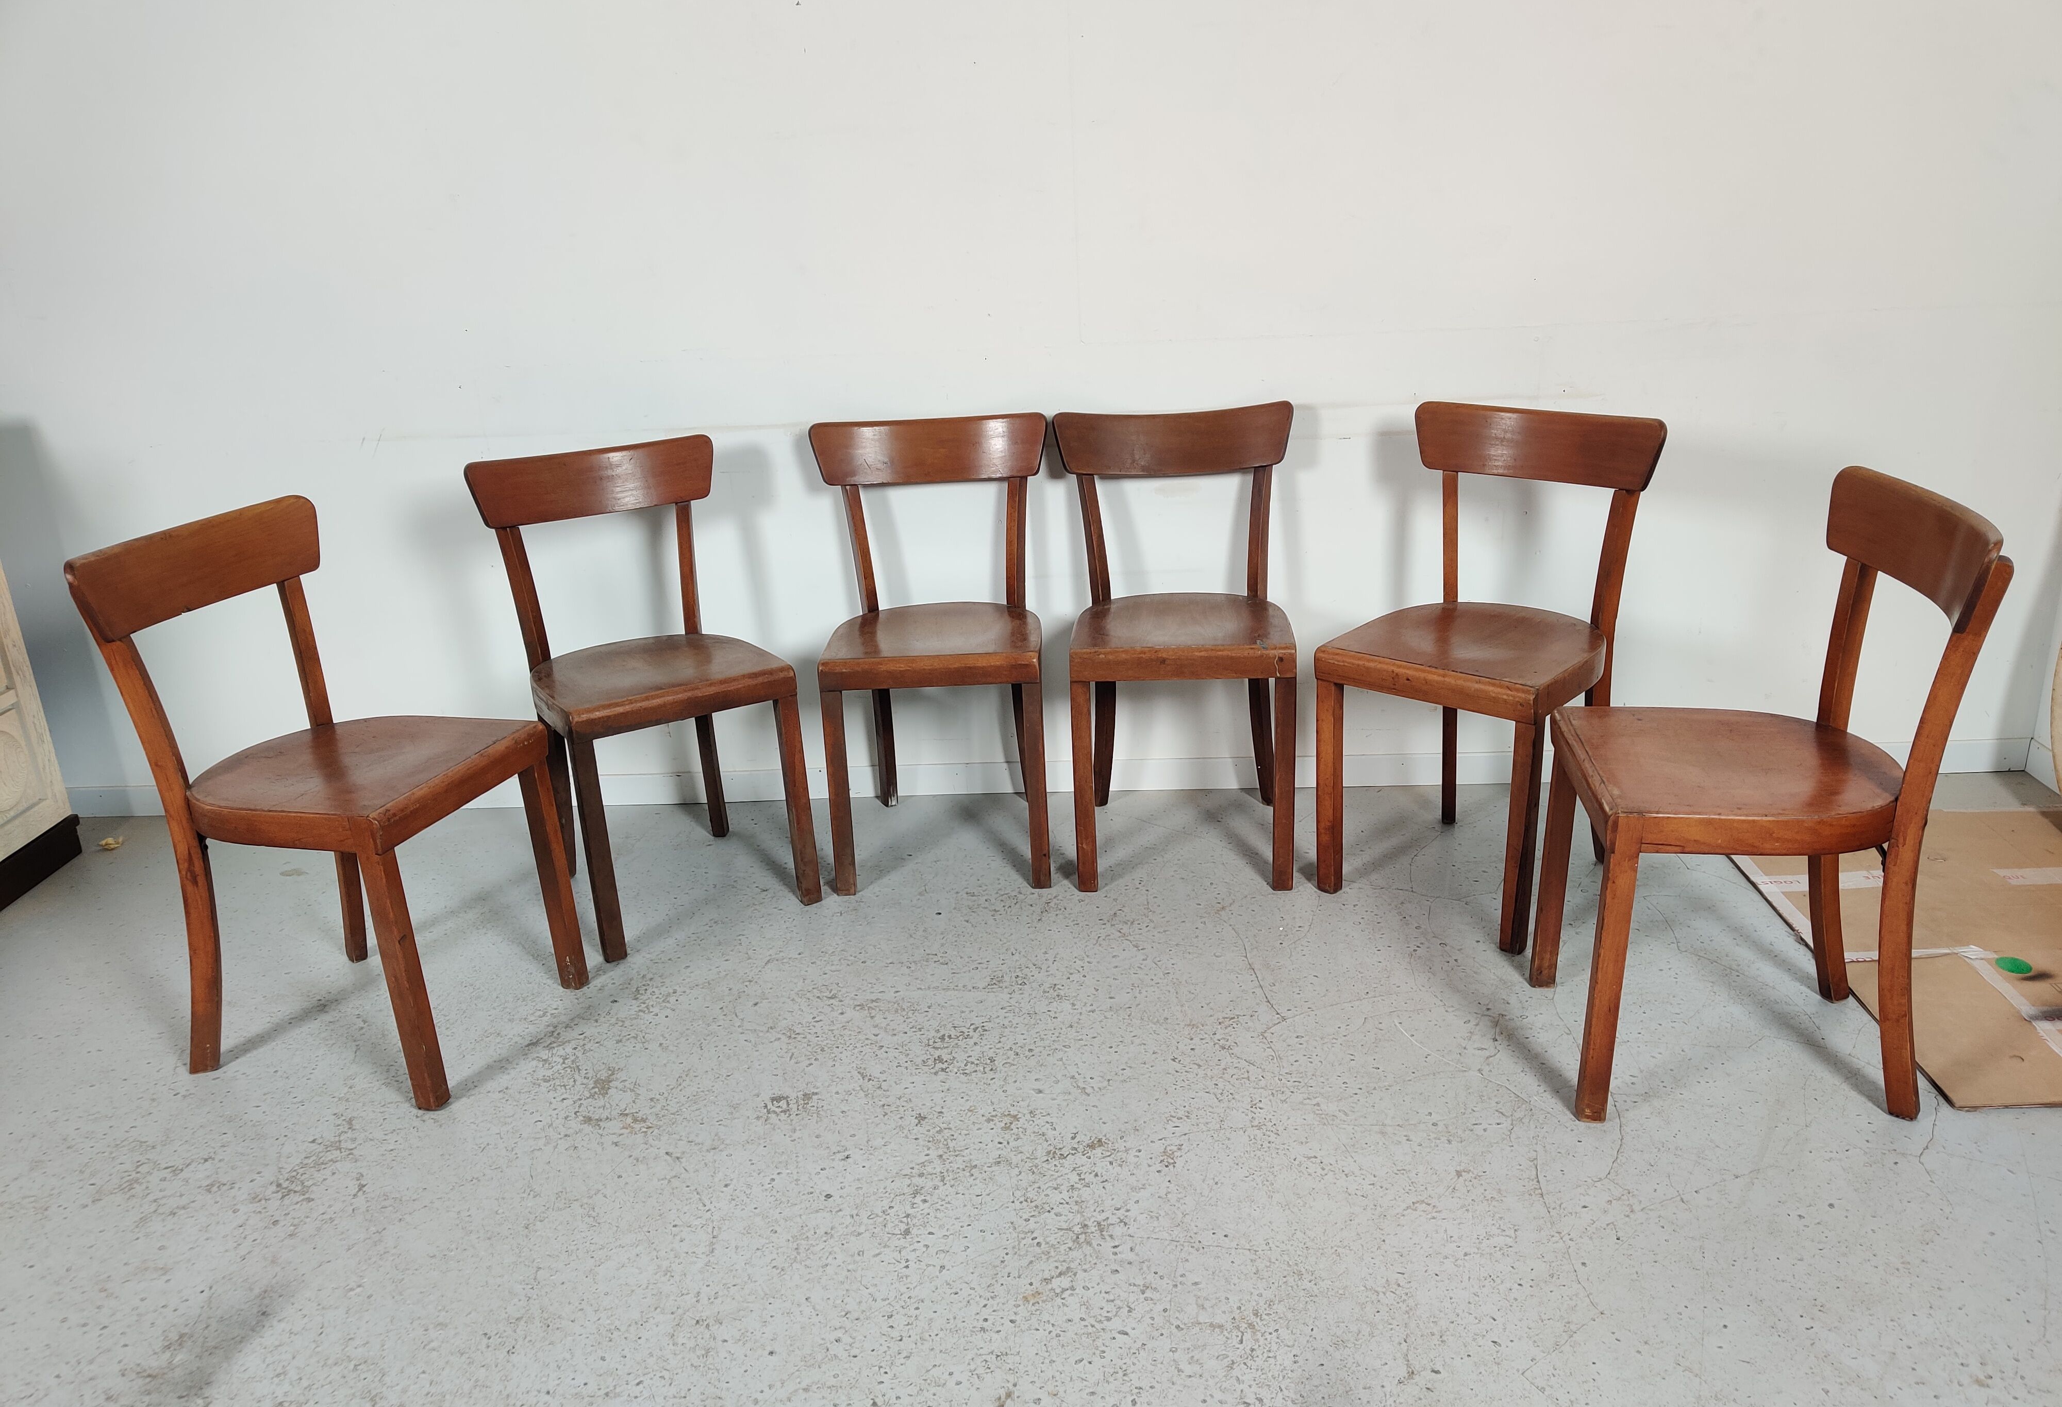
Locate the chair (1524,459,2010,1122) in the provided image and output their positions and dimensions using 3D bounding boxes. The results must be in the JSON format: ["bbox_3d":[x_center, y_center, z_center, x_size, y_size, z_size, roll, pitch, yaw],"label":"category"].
[{"bbox_3d":[0.981,0.120,2.220,0.450,0.815,0.467,-1,19,7],"label":"chair"}]

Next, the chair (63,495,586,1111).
[{"bbox_3d":[-1.055,0.133,2.483,0.450,0.815,0.467,3,20,18],"label":"chair"}]

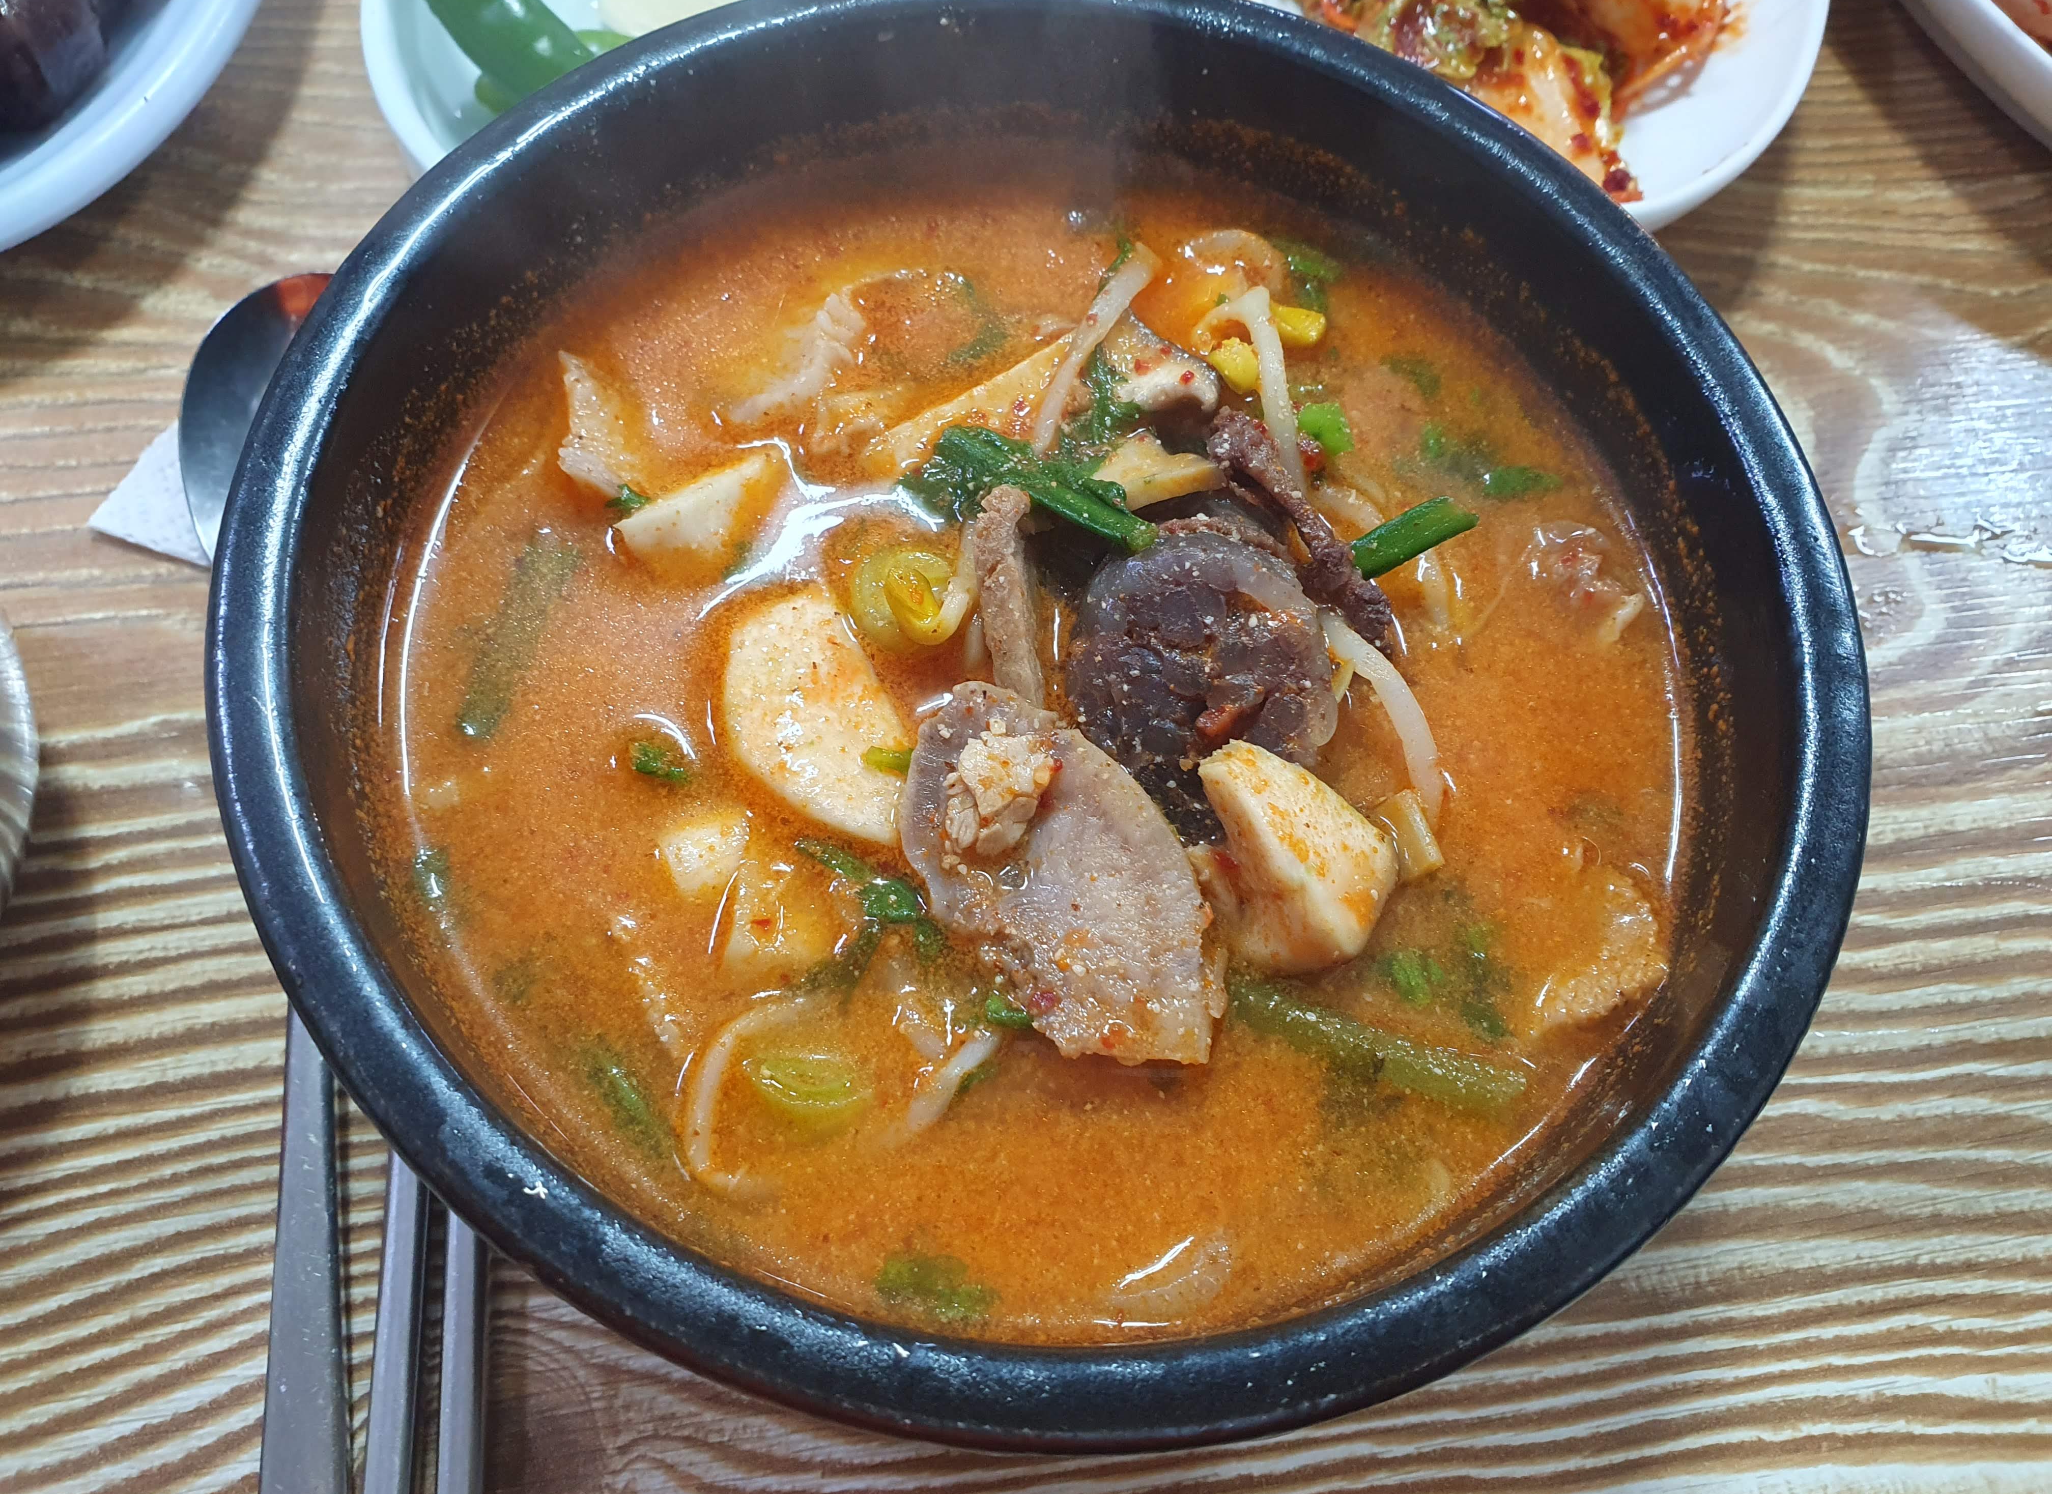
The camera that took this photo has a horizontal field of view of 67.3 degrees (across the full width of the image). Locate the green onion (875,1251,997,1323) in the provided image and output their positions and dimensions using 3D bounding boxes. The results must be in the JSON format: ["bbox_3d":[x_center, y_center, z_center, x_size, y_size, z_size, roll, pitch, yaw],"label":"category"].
[{"bbox_3d":[-0.009,0.054,0.156,0.012,0.005,0.005,16,67,3],"label":"green onion"}]

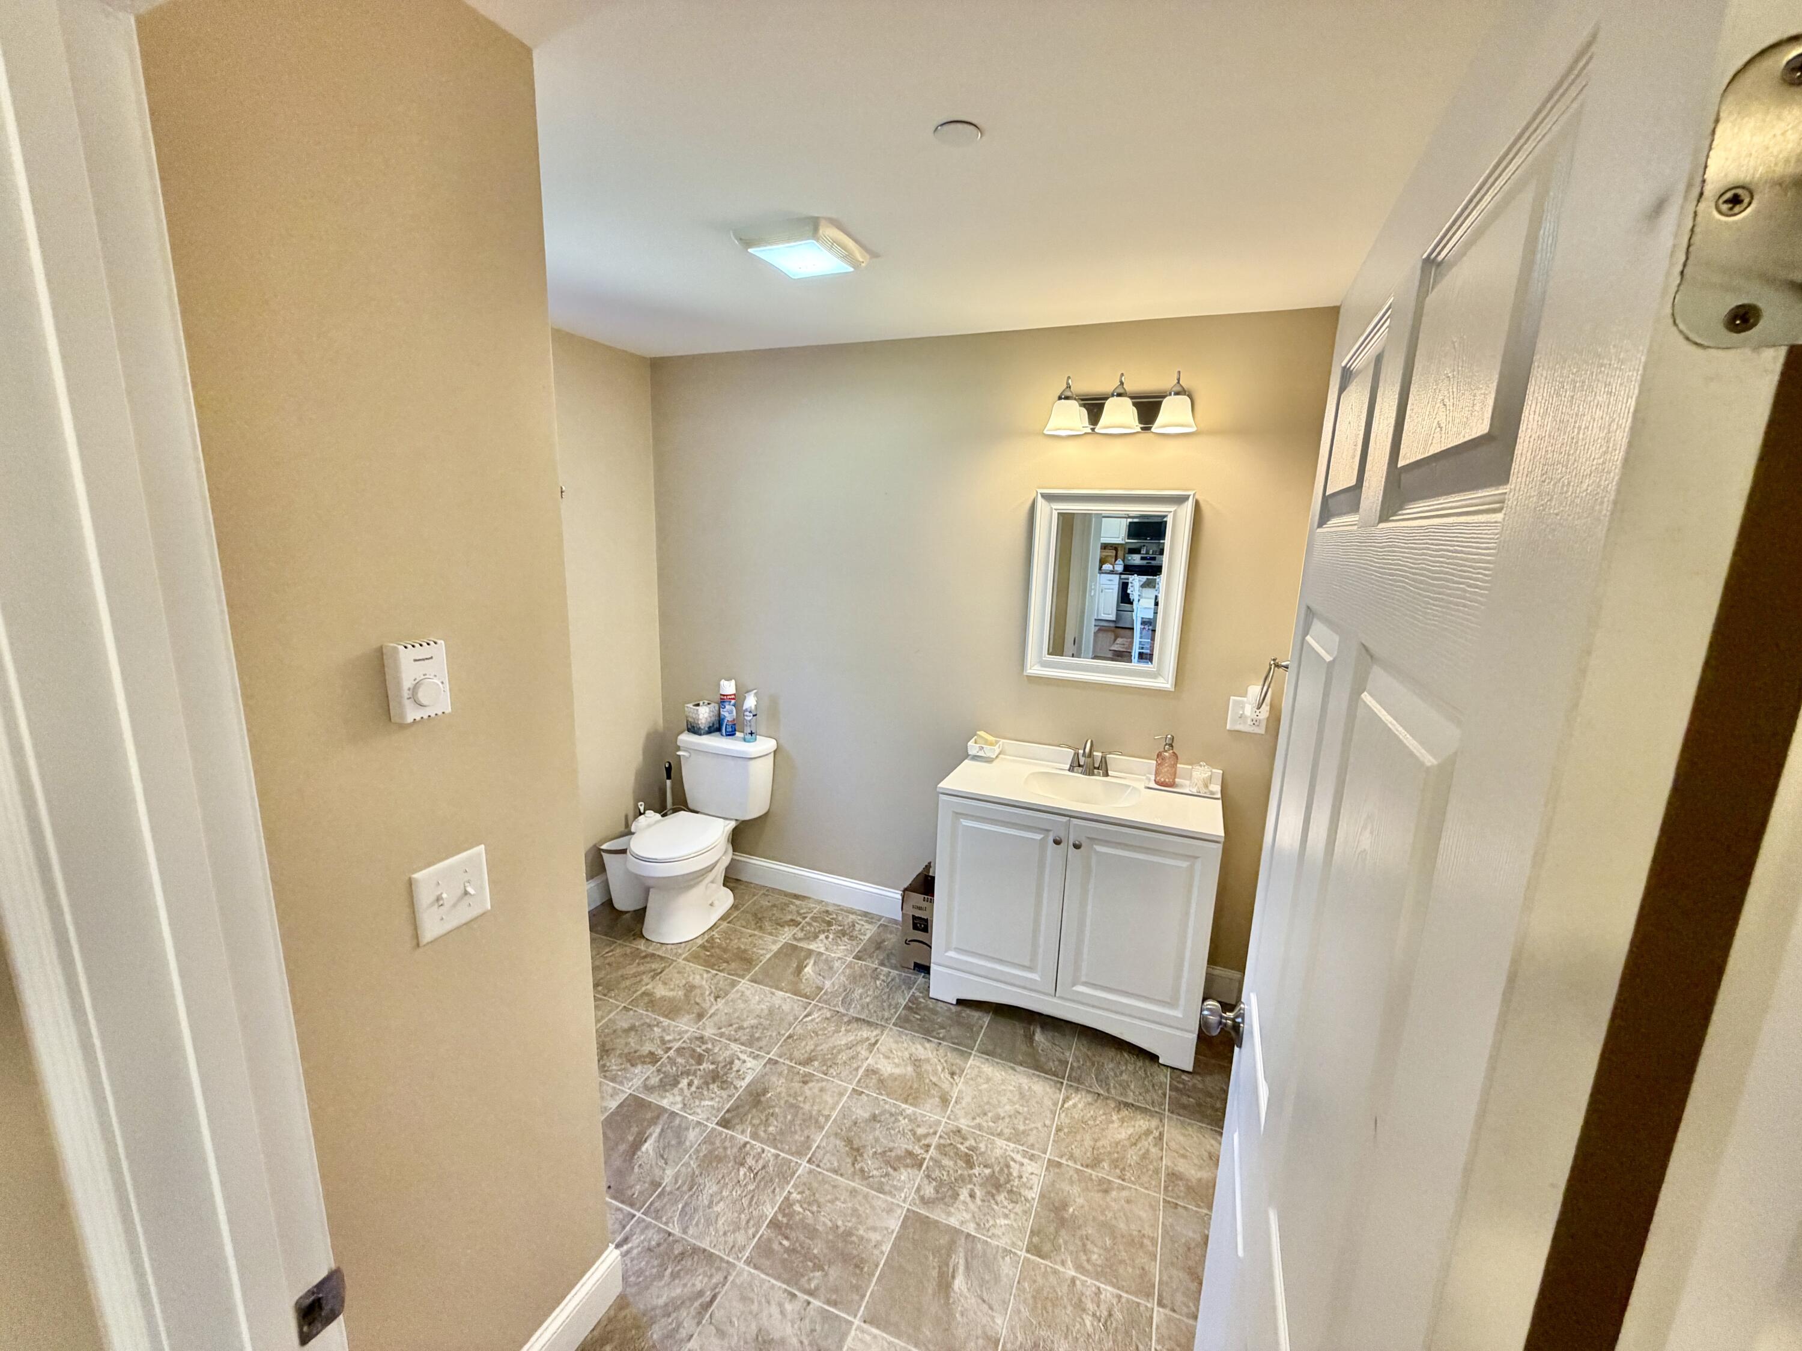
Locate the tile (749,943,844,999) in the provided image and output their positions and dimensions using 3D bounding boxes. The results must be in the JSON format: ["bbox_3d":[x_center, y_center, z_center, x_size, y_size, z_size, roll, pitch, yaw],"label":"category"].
[{"bbox_3d":[-0.395,1.158,2.861,0.300,0.010,0.300,7,13,22],"label":"tile"}]

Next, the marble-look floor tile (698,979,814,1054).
[{"bbox_3d":[-0.513,1.220,2.597,0.302,0.010,0.302,7,13,22],"label":"marble-look floor tile"}]

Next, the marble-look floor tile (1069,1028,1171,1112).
[{"bbox_3d":[0.731,1.294,2.412,0.300,0.010,0.300,7,13,22],"label":"marble-look floor tile"}]

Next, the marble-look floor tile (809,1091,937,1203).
[{"bbox_3d":[-0.065,1.340,2.090,0.297,0.010,0.297,7,13,21],"label":"marble-look floor tile"}]

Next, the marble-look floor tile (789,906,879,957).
[{"bbox_3d":[-0.279,1.104,3.142,0.297,0.010,0.297,7,13,21],"label":"marble-look floor tile"}]

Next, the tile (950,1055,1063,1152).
[{"bbox_3d":[0.335,1.322,2.260,0.302,0.010,0.302,7,13,22],"label":"tile"}]

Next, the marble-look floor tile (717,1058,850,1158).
[{"bbox_3d":[-0.346,1.306,2.201,0.297,0.010,0.297,7,13,21],"label":"marble-look floor tile"}]

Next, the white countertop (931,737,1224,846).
[{"bbox_3d":[0.646,0.379,2.590,0.924,0.092,0.477,7,13,22],"label":"white countertop"}]

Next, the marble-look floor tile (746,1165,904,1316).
[{"bbox_3d":[-0.182,1.400,1.818,0.302,0.010,0.302,7,13,22],"label":"marble-look floor tile"}]

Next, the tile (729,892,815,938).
[{"bbox_3d":[-0.561,1.074,3.264,0.302,0.010,0.302,7,13,22],"label":"tile"}]

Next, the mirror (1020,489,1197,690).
[{"bbox_3d":[0.733,-0.310,2.612,0.534,0.680,0.028,7,13,22],"label":"mirror"}]

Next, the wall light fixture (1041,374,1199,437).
[{"bbox_3d":[0.728,-0.896,2.408,0.487,0.188,0.183,7,13,22],"label":"wall light fixture"}]

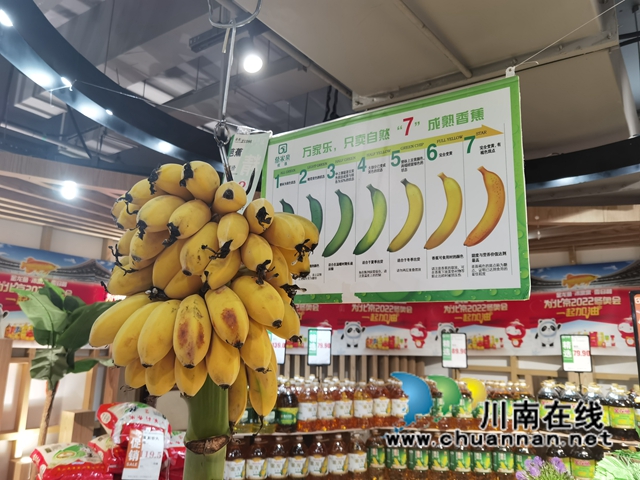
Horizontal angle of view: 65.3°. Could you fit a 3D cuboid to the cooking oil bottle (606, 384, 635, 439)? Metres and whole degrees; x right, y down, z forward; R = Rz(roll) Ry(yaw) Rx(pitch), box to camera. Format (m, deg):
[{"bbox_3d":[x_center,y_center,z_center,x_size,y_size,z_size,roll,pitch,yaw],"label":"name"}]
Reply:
[{"bbox_3d":[1.866,1.062,3.090,0.155,0.332,0.155,-6,-14,31],"label":"cooking oil bottle"}]

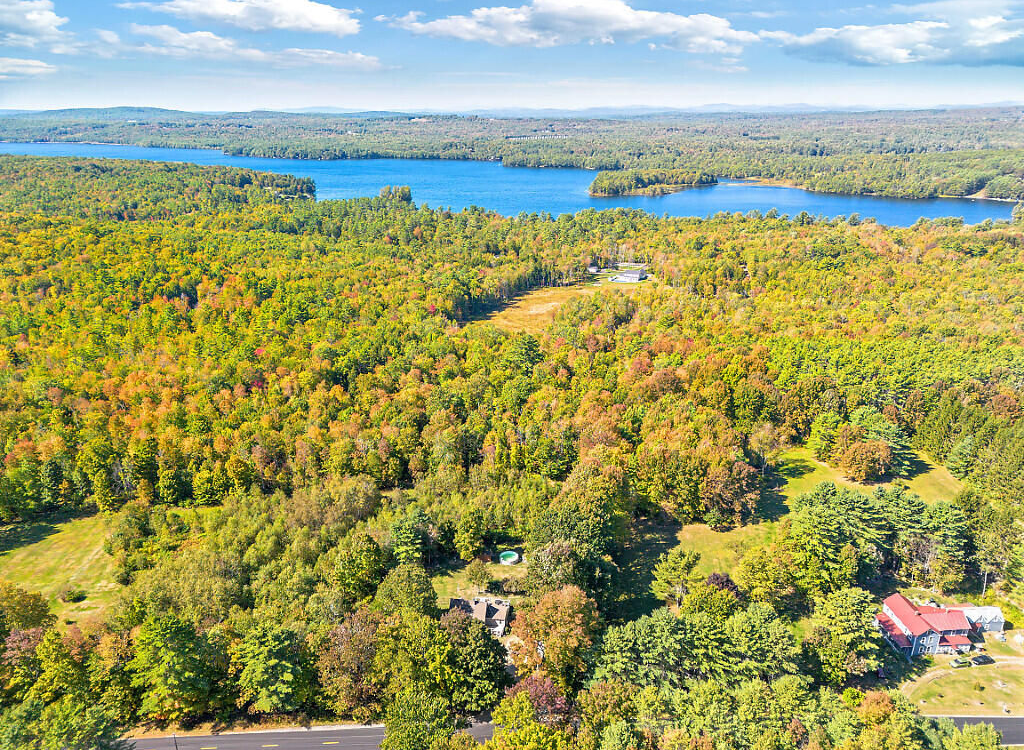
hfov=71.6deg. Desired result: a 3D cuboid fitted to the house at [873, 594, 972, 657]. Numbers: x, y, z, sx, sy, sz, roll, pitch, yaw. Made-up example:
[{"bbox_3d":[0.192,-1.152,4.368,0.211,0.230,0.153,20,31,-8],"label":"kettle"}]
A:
[{"bbox_3d":[98.600,59.760,171.011,17.650,8.200,13.000,-2,21,-5],"label":"house"}]

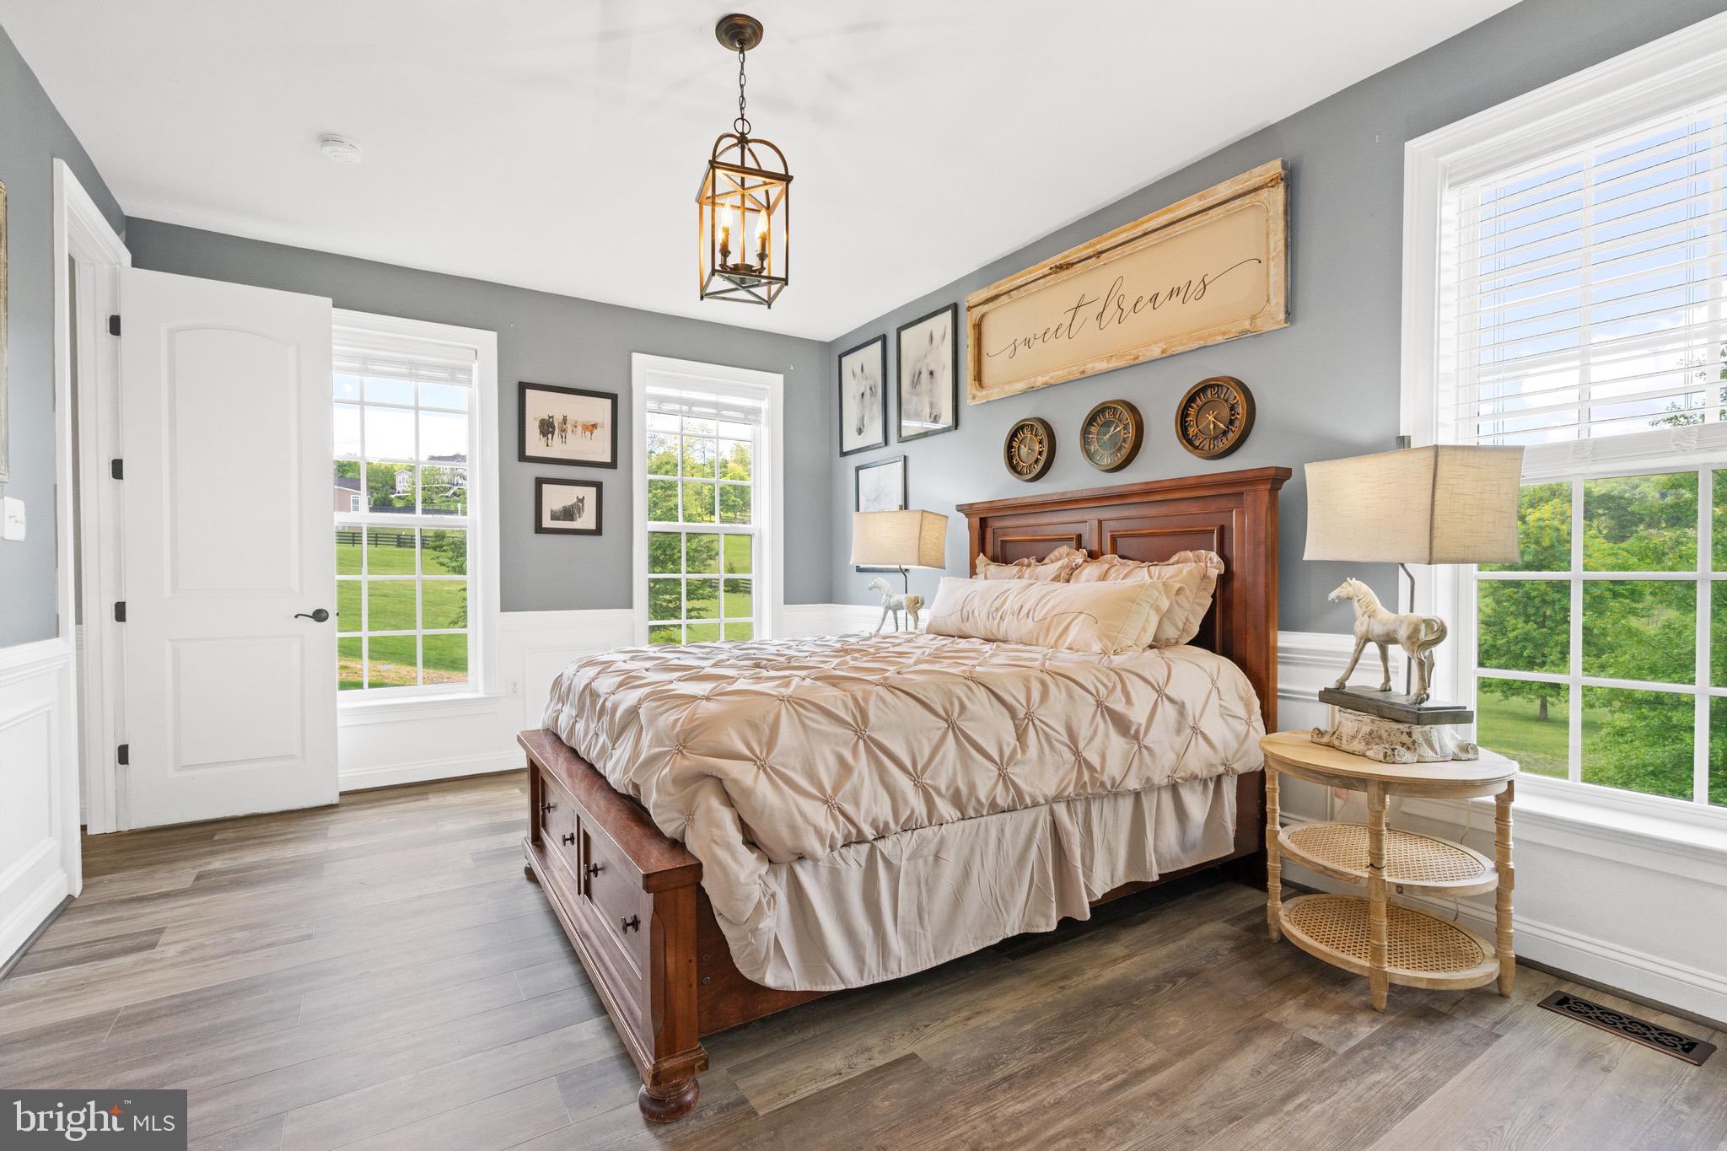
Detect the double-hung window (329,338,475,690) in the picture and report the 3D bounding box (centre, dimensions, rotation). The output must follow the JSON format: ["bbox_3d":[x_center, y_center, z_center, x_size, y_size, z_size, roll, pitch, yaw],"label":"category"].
[{"bbox_3d":[-2.501,-0.298,4.047,0.880,1.920,0.120,0,0,-33],"label":"double-hung window"}]

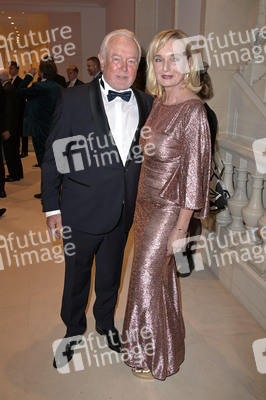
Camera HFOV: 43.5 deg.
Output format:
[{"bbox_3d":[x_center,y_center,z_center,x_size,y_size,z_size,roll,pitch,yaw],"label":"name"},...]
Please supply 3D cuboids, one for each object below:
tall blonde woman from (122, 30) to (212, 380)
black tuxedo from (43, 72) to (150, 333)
[{"bbox_3d":[0.170,0.112,1.754,0.450,1.790,0.390,9,22,23],"label":"tall blonde woman"},{"bbox_3d":[-0.185,0.161,1.868,0.580,1.520,0.330,-5,21,-13],"label":"black tuxedo"}]

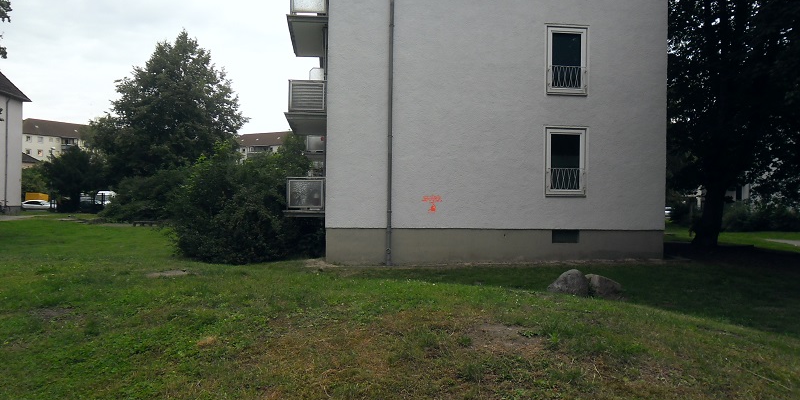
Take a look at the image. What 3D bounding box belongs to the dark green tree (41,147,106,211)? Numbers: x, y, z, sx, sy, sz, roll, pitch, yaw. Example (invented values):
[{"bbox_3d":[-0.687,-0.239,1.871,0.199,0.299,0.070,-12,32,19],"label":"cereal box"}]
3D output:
[{"bbox_3d":[-34.428,-2.142,66.000,6.300,7.000,6.100,1,-1,-7],"label":"dark green tree"}]

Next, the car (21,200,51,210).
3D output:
[{"bbox_3d":[-48.084,0.758,83.000,4.500,1.450,1.800,1,-1,-23],"label":"car"}]

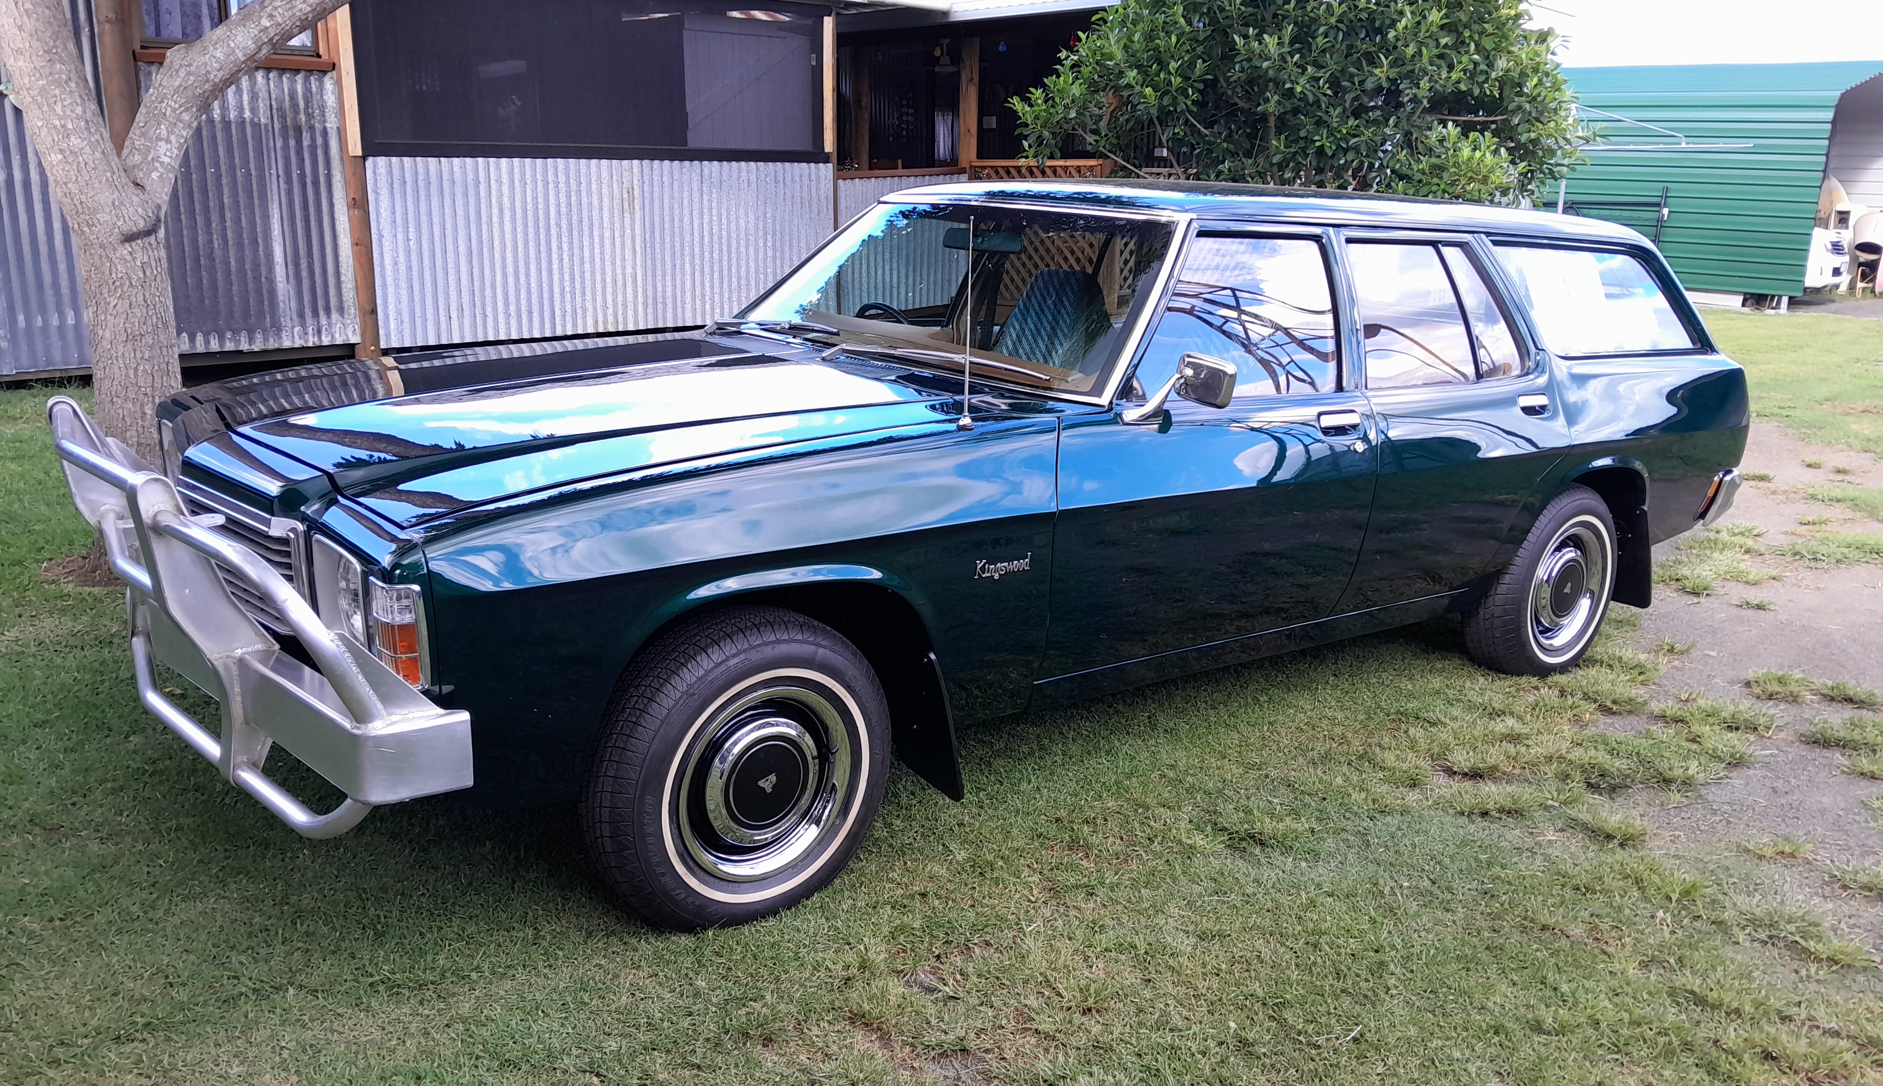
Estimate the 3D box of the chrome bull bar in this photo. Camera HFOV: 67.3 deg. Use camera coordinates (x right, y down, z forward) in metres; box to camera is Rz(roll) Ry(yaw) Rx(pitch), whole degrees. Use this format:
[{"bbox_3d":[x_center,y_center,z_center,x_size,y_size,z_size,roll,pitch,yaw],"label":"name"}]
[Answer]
[{"bbox_3d":[-1.457,0.065,2.857,0.410,0.670,1.780,-8,17,-36],"label":"chrome bull bar"}]

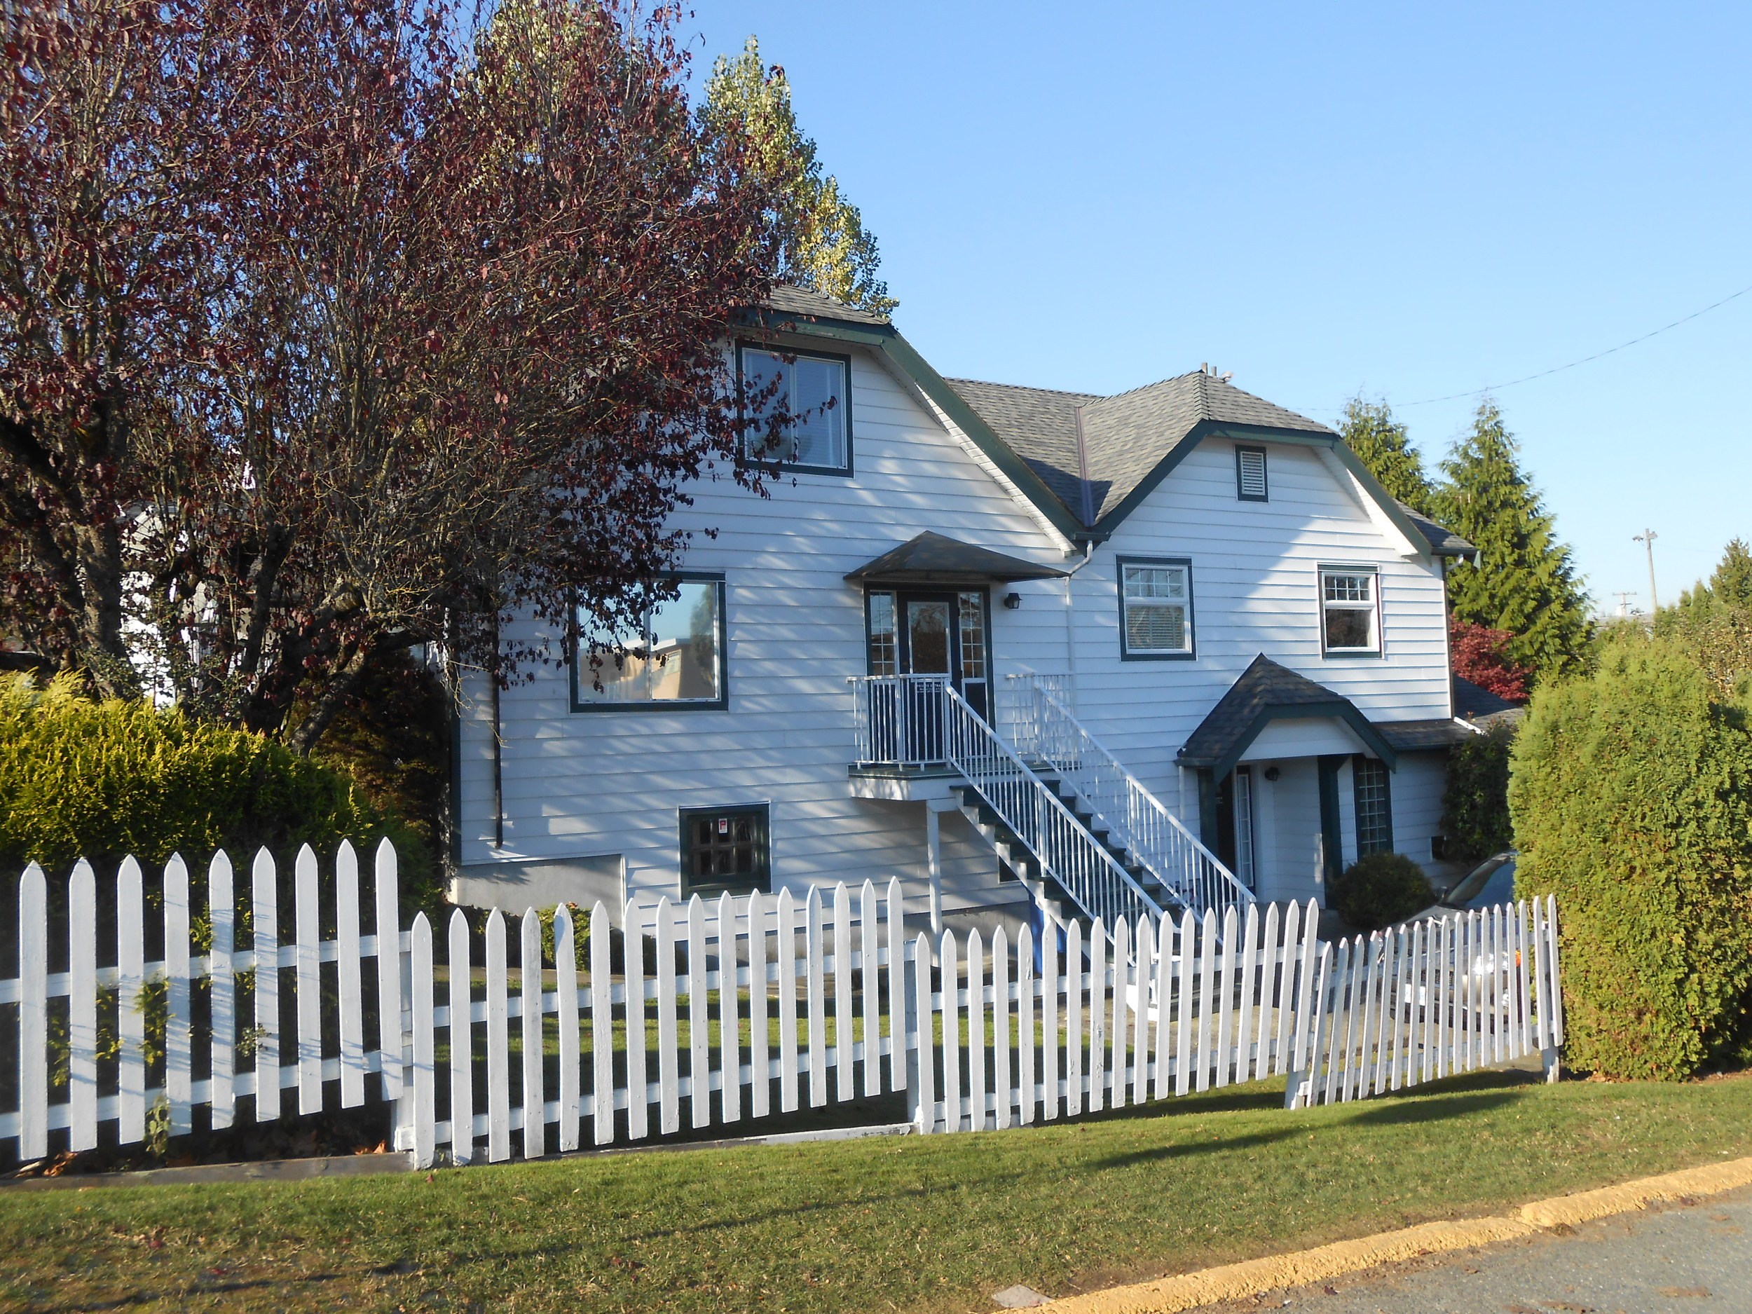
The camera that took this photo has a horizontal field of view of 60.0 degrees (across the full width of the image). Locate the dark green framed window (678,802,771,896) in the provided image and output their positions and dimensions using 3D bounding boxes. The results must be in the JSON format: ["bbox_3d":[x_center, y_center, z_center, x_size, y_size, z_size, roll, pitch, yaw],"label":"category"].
[{"bbox_3d":[-1.622,2.126,16.677,1.110,0.995,0.100,0,-3,-34],"label":"dark green framed window"}]

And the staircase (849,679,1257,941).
[{"bbox_3d":[2.011,1.830,16.455,2.510,3.420,4.500,0,-3,-34],"label":"staircase"}]

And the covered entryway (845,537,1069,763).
[{"bbox_3d":[1.007,-0.160,17.927,2.470,2.800,1.250,0,-3,-34],"label":"covered entryway"}]

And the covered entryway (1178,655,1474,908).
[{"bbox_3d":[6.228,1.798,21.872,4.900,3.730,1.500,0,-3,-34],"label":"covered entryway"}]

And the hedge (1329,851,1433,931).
[{"bbox_3d":[6.827,3.112,20.502,1.380,0.956,1.380,0,-3,-34],"label":"hedge"}]

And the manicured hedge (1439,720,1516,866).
[{"bbox_3d":[9.016,2.087,22.598,1.360,2.321,1.200,0,-3,-34],"label":"manicured hedge"}]

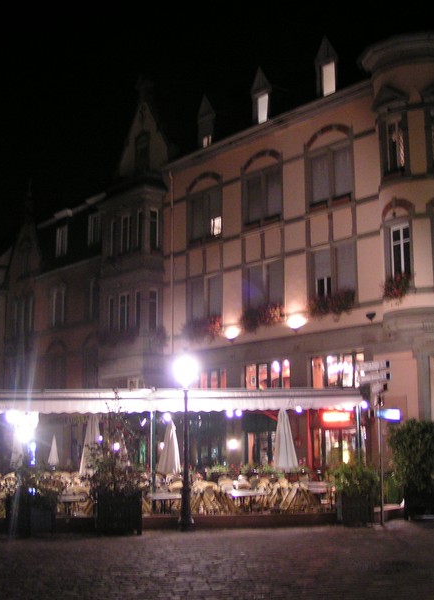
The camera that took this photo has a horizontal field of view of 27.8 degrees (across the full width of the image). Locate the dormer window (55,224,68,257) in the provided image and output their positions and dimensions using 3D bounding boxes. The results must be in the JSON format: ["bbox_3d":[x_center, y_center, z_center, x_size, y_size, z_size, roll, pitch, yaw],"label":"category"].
[{"bbox_3d":[-8.127,-3.085,46.622,0.500,1.920,1.368,7,-12,-38],"label":"dormer window"}]

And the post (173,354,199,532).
[{"bbox_3d":[-0.604,2.820,17.457,0.450,3.404,0.450,0,-9,0],"label":"post"}]

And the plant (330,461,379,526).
[{"bbox_3d":[2.891,4.035,18.423,1.030,1.320,0.950,-3,-10,13],"label":"plant"}]

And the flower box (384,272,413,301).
[{"bbox_3d":[5.352,-0.400,26.039,0.340,0.800,0.880,7,-12,-38],"label":"flower box"}]

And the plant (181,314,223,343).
[{"bbox_3d":[-0.627,1.139,34.693,0.480,0.800,2.050,8,-12,-38],"label":"plant"}]

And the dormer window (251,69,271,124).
[{"bbox_3d":[2.087,-7.927,34.782,0.900,2.451,1.205,7,-12,-38],"label":"dormer window"}]

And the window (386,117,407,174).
[{"bbox_3d":[5.498,-4.732,26.897,0.250,1.822,0.826,7,-12,-38],"label":"window"}]

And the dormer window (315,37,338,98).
[{"bbox_3d":[4.305,-8.317,32.037,0.900,2.456,1.139,7,-12,-38],"label":"dormer window"}]

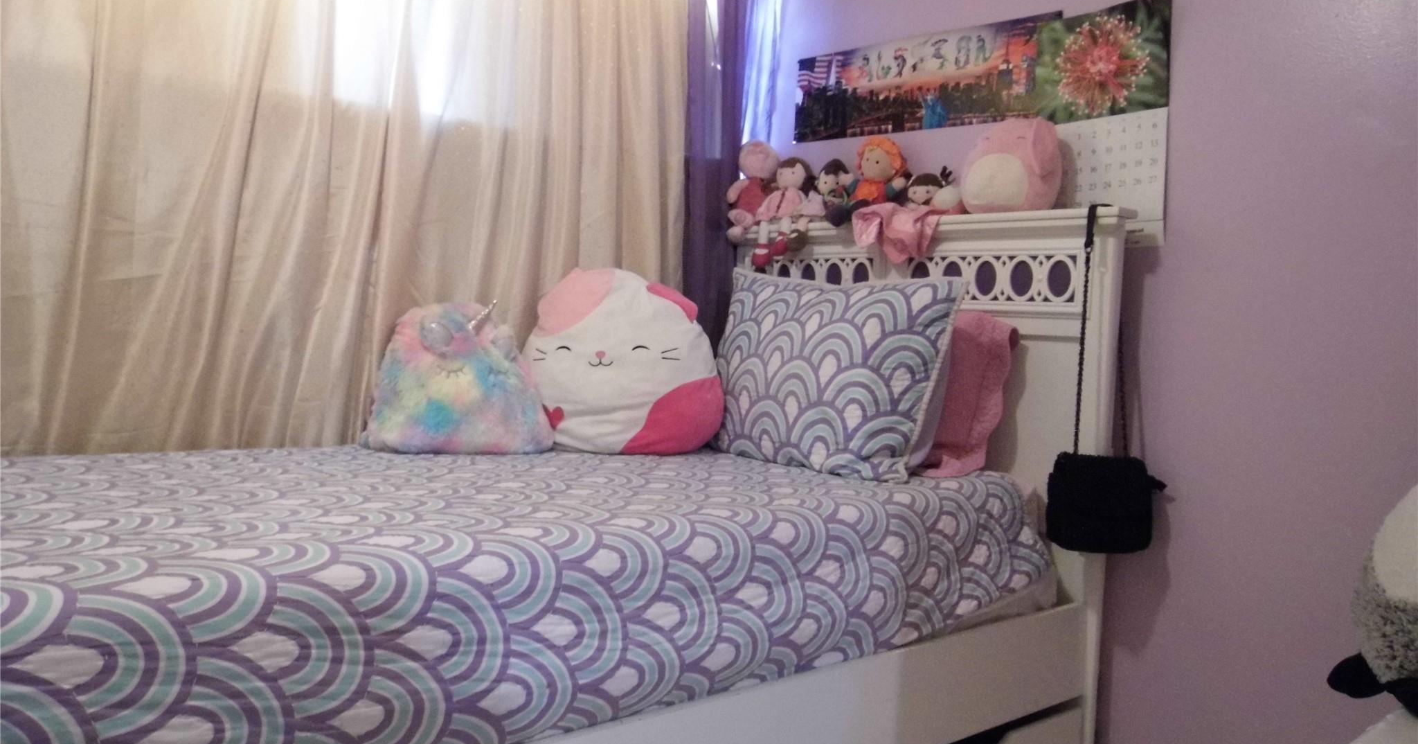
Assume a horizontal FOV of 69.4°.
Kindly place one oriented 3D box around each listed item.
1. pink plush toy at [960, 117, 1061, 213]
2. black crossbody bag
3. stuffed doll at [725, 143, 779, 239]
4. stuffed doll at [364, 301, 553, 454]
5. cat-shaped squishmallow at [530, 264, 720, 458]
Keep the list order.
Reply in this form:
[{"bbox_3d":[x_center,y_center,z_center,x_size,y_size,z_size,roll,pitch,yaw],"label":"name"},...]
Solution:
[{"bbox_3d":[0.622,-0.422,2.132,0.200,0.198,0.165,4,2,42],"label":"pink plush toy"},{"bbox_3d":[0.754,0.016,1.960,0.200,0.655,0.100,3,2,5],"label":"black crossbody bag"},{"bbox_3d":[0.111,-0.474,2.739,0.130,0.265,0.145,1,2,-43],"label":"stuffed doll"},{"bbox_3d":[-0.530,0.009,2.166,0.350,0.310,0.200,2,2,-27],"label":"stuffed doll"},{"bbox_3d":[-0.186,-0.028,2.358,0.430,0.405,0.250,3,2,7],"label":"cat-shaped squishmallow"}]

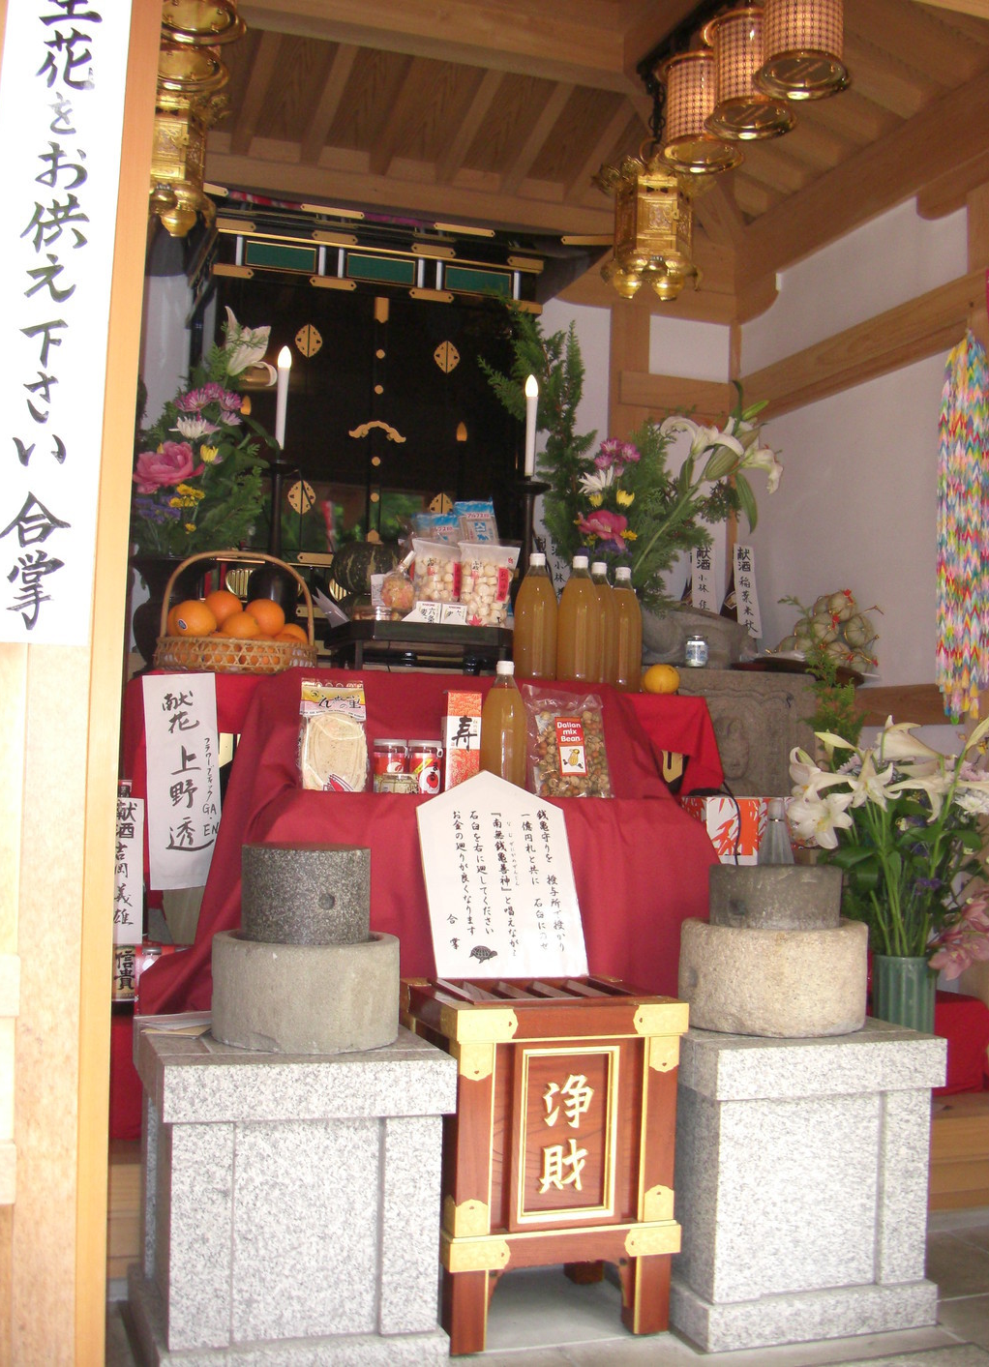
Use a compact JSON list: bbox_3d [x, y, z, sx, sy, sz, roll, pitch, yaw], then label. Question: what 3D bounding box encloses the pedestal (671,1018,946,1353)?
[{"bbox_3d":[0.507,0.886,2.805,0.465,0.490,0.474,3,-4,-19],"label":"pedestal"}]

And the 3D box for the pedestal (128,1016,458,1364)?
[{"bbox_3d":[-0.356,0.855,2.531,0.468,0.530,0.462,3,-3,-19],"label":"pedestal"}]

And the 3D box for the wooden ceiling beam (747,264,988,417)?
[{"bbox_3d":[1.105,-1.004,4.567,0.110,0.130,1.300,3,-3,-20],"label":"wooden ceiling beam"}]

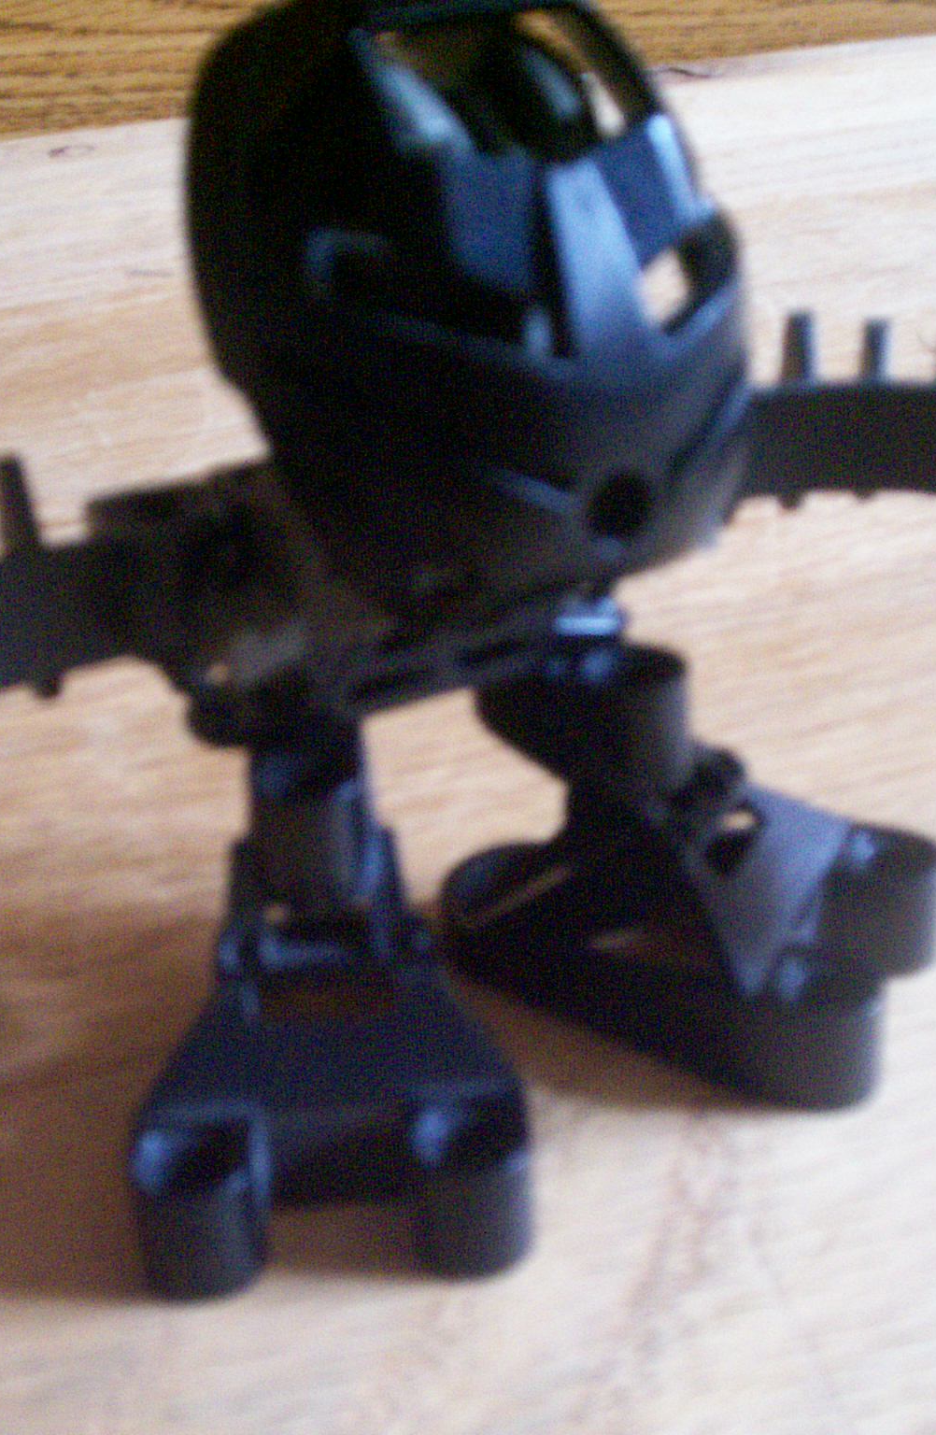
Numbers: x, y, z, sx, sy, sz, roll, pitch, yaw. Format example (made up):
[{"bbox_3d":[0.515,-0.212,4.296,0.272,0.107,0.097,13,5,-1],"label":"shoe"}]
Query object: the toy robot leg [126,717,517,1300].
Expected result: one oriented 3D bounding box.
[{"bbox_3d":[-0.009,0.015,0.125,0.024,0.025,0.034,-3,29,-2],"label":"toy robot leg"}]

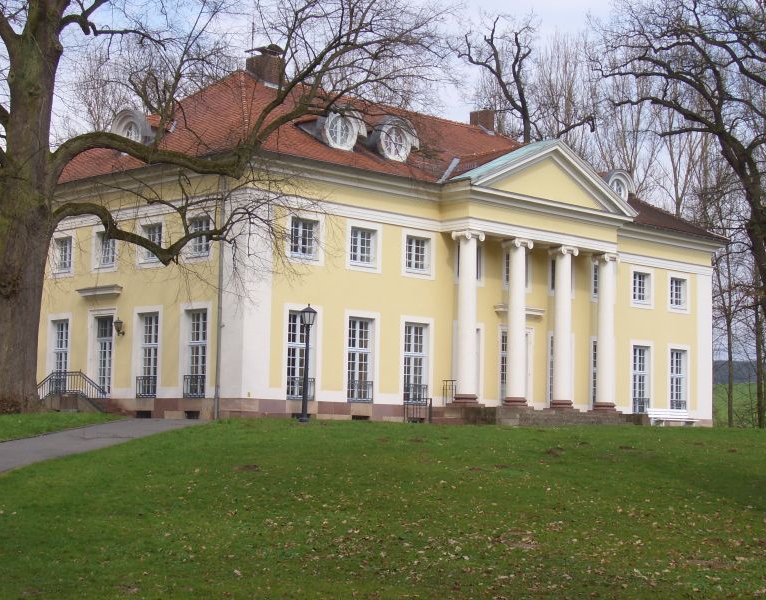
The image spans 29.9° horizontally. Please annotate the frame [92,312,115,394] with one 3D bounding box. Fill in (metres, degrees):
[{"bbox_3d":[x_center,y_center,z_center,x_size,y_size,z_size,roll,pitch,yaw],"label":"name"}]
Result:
[{"bbox_3d":[-11.008,2.202,56.519,0.250,3.310,1.580,7,-8,-44],"label":"frame"}]

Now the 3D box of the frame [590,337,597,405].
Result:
[{"bbox_3d":[9.807,3.358,64.049,1.830,3.420,0.220,7,-7,-43],"label":"frame"}]

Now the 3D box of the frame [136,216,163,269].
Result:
[{"bbox_3d":[-8.796,-2.174,54.752,0.250,1.887,1.802,7,-8,-44],"label":"frame"}]

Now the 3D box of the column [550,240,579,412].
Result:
[{"bbox_3d":[7.653,1.165,60.749,0.970,6.950,0.970,1,-5,0],"label":"column"}]

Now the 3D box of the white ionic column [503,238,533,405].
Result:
[{"bbox_3d":[5.469,0.946,58.466,1.050,6.800,1.020,7,-7,-43],"label":"white ionic column"}]

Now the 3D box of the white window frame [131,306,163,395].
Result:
[{"bbox_3d":[-8.889,2.006,54.355,0.250,3.486,1.802,7,-8,-44],"label":"white window frame"}]

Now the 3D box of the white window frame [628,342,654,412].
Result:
[{"bbox_3d":[12.040,3.630,66.699,1.883,3.461,0.250,7,-8,-44],"label":"white window frame"}]

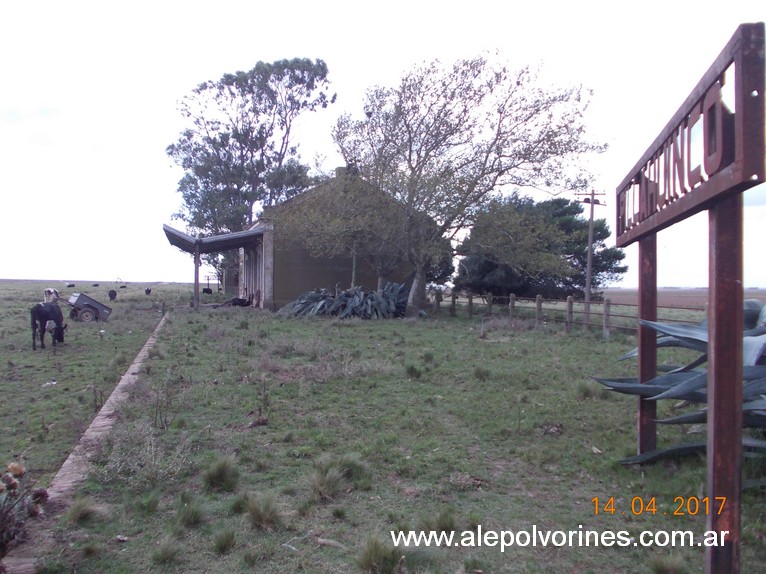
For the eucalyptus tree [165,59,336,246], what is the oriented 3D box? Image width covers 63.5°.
[{"bbox_3d":[-13.800,-11.400,65.000,17.800,25.000,16.000,1,0,-12],"label":"eucalyptus tree"}]

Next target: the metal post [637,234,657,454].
[{"bbox_3d":[2.474,0.557,5.800,0.135,2.100,0.125,1,0,14],"label":"metal post"}]

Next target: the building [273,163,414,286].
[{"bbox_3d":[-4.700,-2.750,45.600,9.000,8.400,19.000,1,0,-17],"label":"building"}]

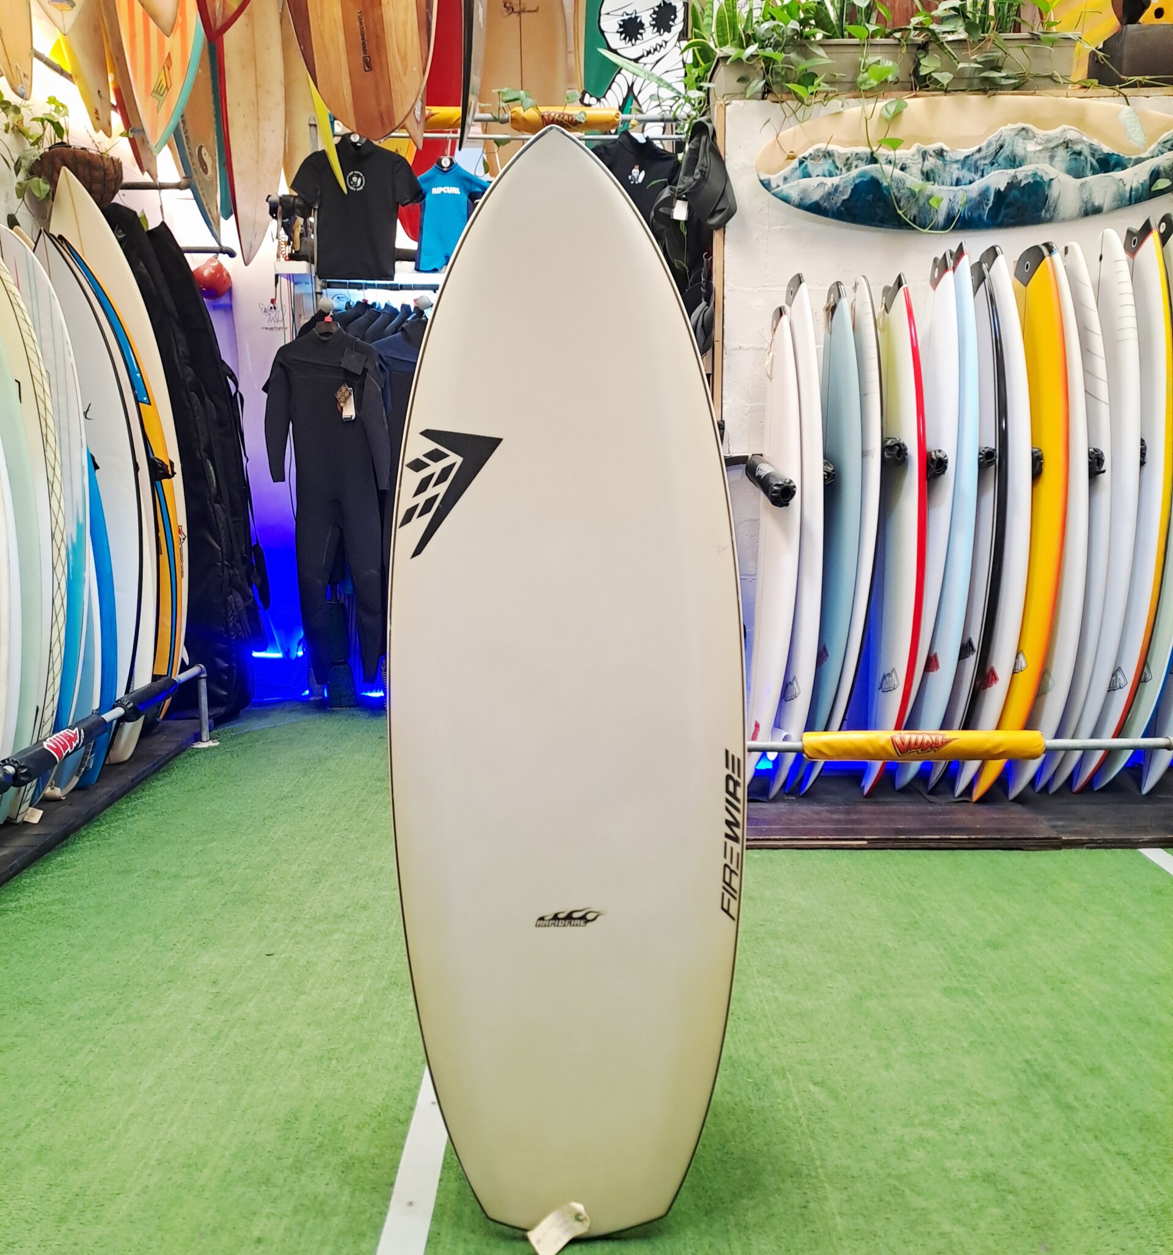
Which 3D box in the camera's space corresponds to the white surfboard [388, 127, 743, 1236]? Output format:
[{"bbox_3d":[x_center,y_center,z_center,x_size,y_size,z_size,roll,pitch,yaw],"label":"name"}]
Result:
[{"bbox_3d":[-0.029,0.100,1.673,0.515,1.624,0.110,-1,3,0],"label":"white surfboard"}]

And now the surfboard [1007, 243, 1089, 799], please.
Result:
[{"bbox_3d":[1.522,-0.337,3.749,0.120,1.842,0.510,3,4,0],"label":"surfboard"}]

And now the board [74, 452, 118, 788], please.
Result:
[{"bbox_3d":[-1.865,-0.118,3.876,0.480,1.350,0.090,-2,5,0],"label":"board"}]

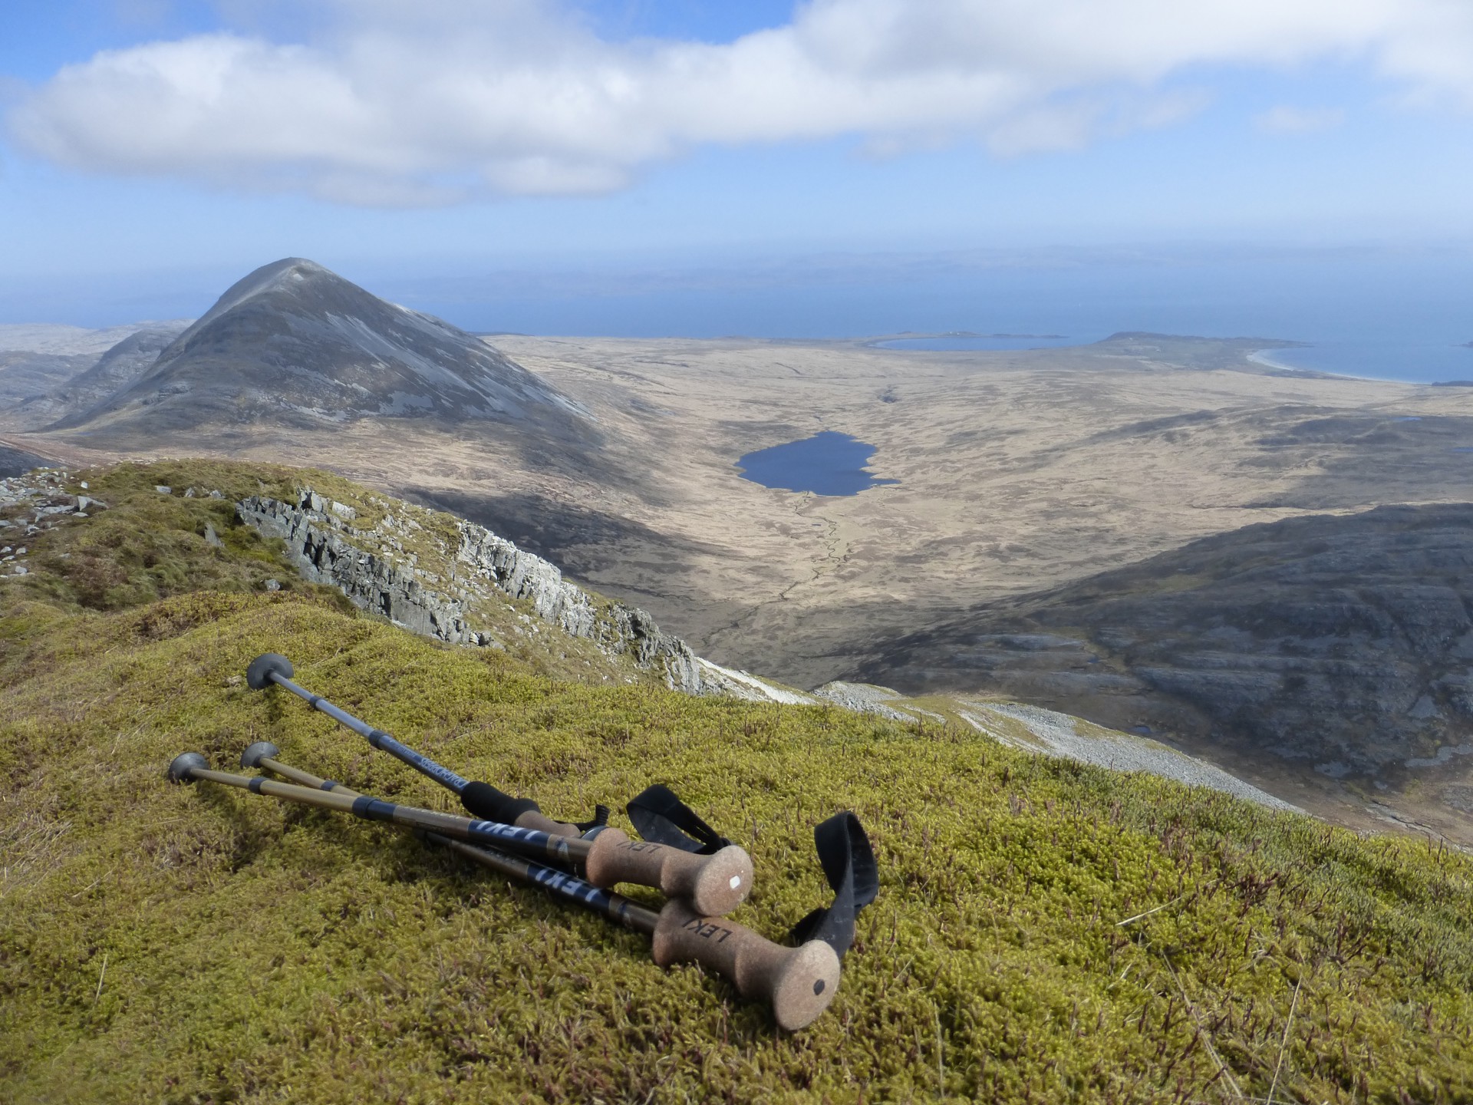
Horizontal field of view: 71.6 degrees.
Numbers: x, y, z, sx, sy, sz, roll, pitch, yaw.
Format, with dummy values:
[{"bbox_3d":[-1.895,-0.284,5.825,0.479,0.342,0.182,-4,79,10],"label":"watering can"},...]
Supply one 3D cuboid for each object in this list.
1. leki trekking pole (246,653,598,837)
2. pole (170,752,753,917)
[{"bbox_3d":[-0.425,0.211,1.191,0.065,0.065,1.095,-46,28,-26],"label":"leki trekking pole"},{"bbox_3d":[-0.370,0.247,1.000,1.003,0.060,0.065,-5,40,42],"label":"pole"}]

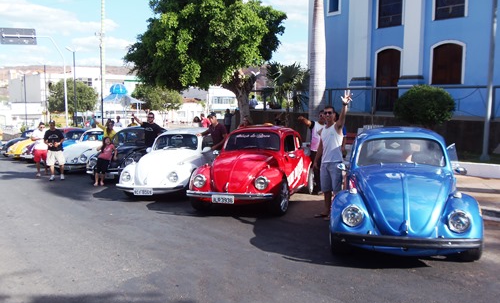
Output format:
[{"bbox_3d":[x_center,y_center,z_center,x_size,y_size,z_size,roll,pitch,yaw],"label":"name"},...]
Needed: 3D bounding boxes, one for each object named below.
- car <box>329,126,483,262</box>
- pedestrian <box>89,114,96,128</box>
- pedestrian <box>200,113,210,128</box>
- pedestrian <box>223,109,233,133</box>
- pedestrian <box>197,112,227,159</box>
[{"bbox_3d":[2.088,0.394,6.078,1.560,1.490,4.050,1,5,17],"label":"car"},{"bbox_3d":[-11.247,-1.811,31.000,0.500,1.700,0.360,2,5,30],"label":"pedestrian"},{"bbox_3d":[-2.234,-1.059,22.000,0.540,1.700,0.380,1,5,27],"label":"pedestrian"},{"bbox_3d":[-1.142,-1.331,22.500,0.520,1.720,0.360,-1,5,0],"label":"pedestrian"},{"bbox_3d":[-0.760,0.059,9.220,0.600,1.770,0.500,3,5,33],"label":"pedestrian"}]

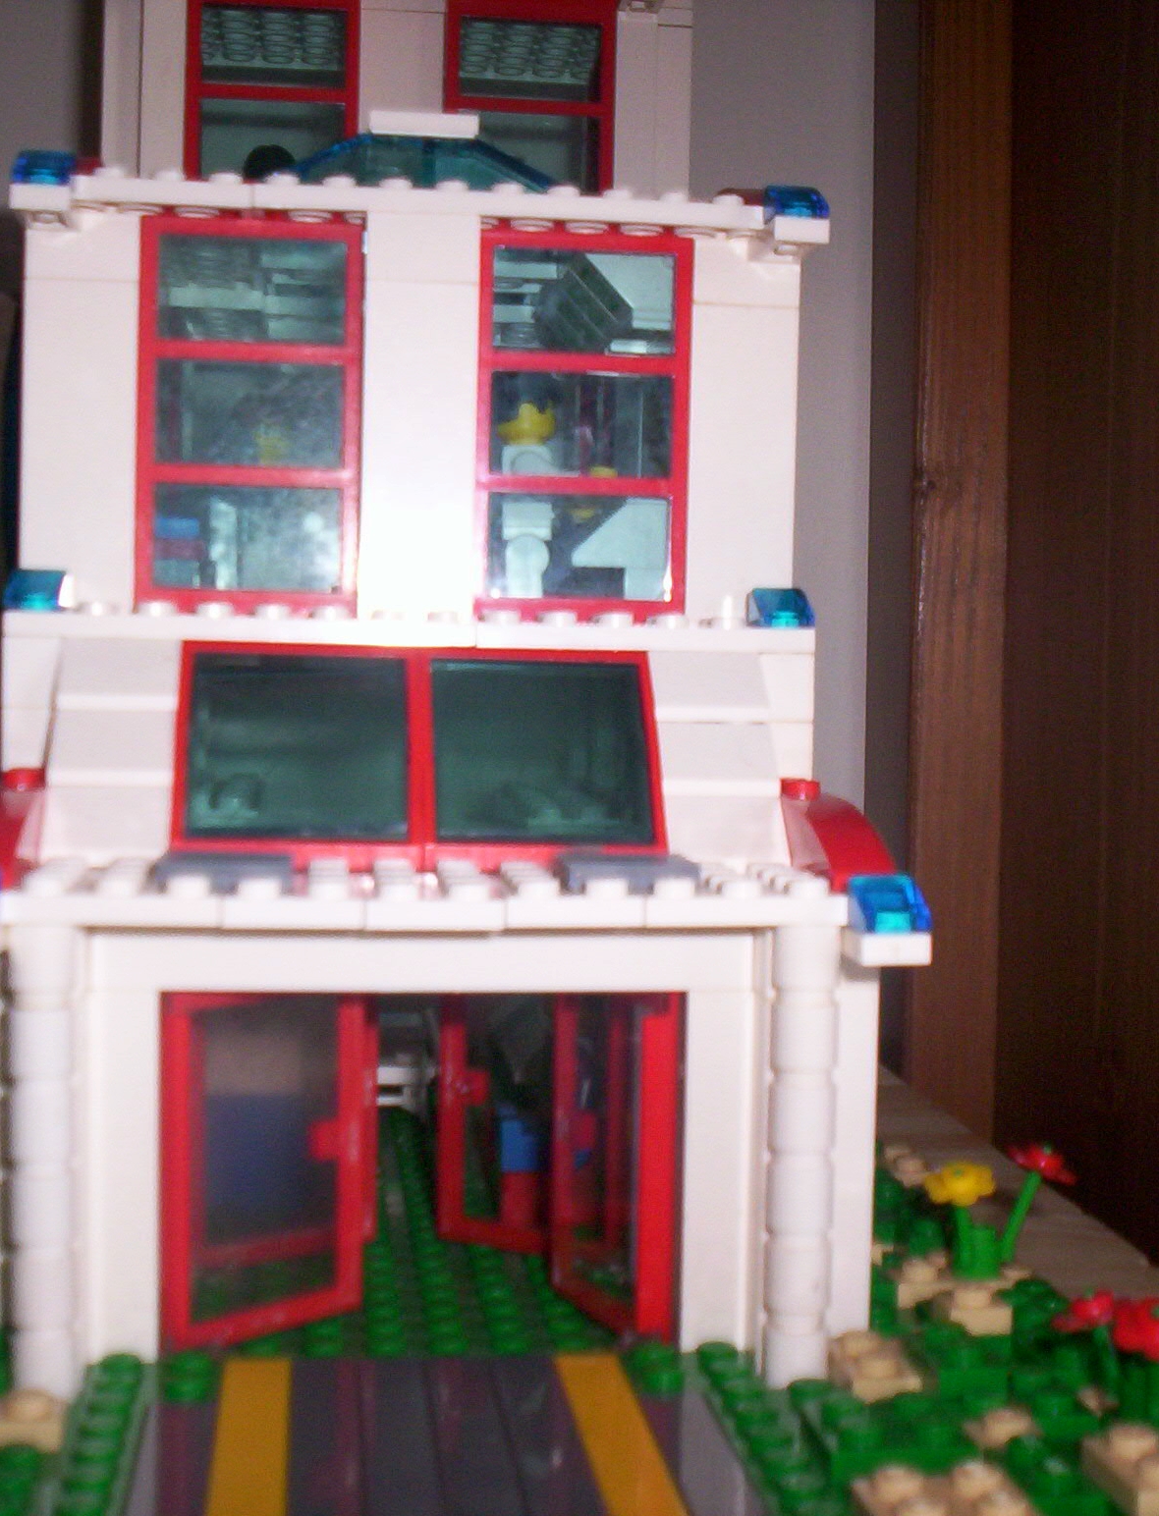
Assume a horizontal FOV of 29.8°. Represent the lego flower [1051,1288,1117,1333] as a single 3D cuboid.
[{"bbox_3d":[0.057,0.061,0.242,0.010,0.004,0.010,-21,-1,-5],"label":"lego flower"}]

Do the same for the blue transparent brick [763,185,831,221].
[{"bbox_3d":[0.031,-0.079,0.309,0.008,0.006,0.008,1,3,-7],"label":"blue transparent brick"}]

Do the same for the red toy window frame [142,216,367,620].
[{"bbox_3d":[-0.048,-0.049,0.317,0.032,0.058,0.008,1,3,-7],"label":"red toy window frame"}]

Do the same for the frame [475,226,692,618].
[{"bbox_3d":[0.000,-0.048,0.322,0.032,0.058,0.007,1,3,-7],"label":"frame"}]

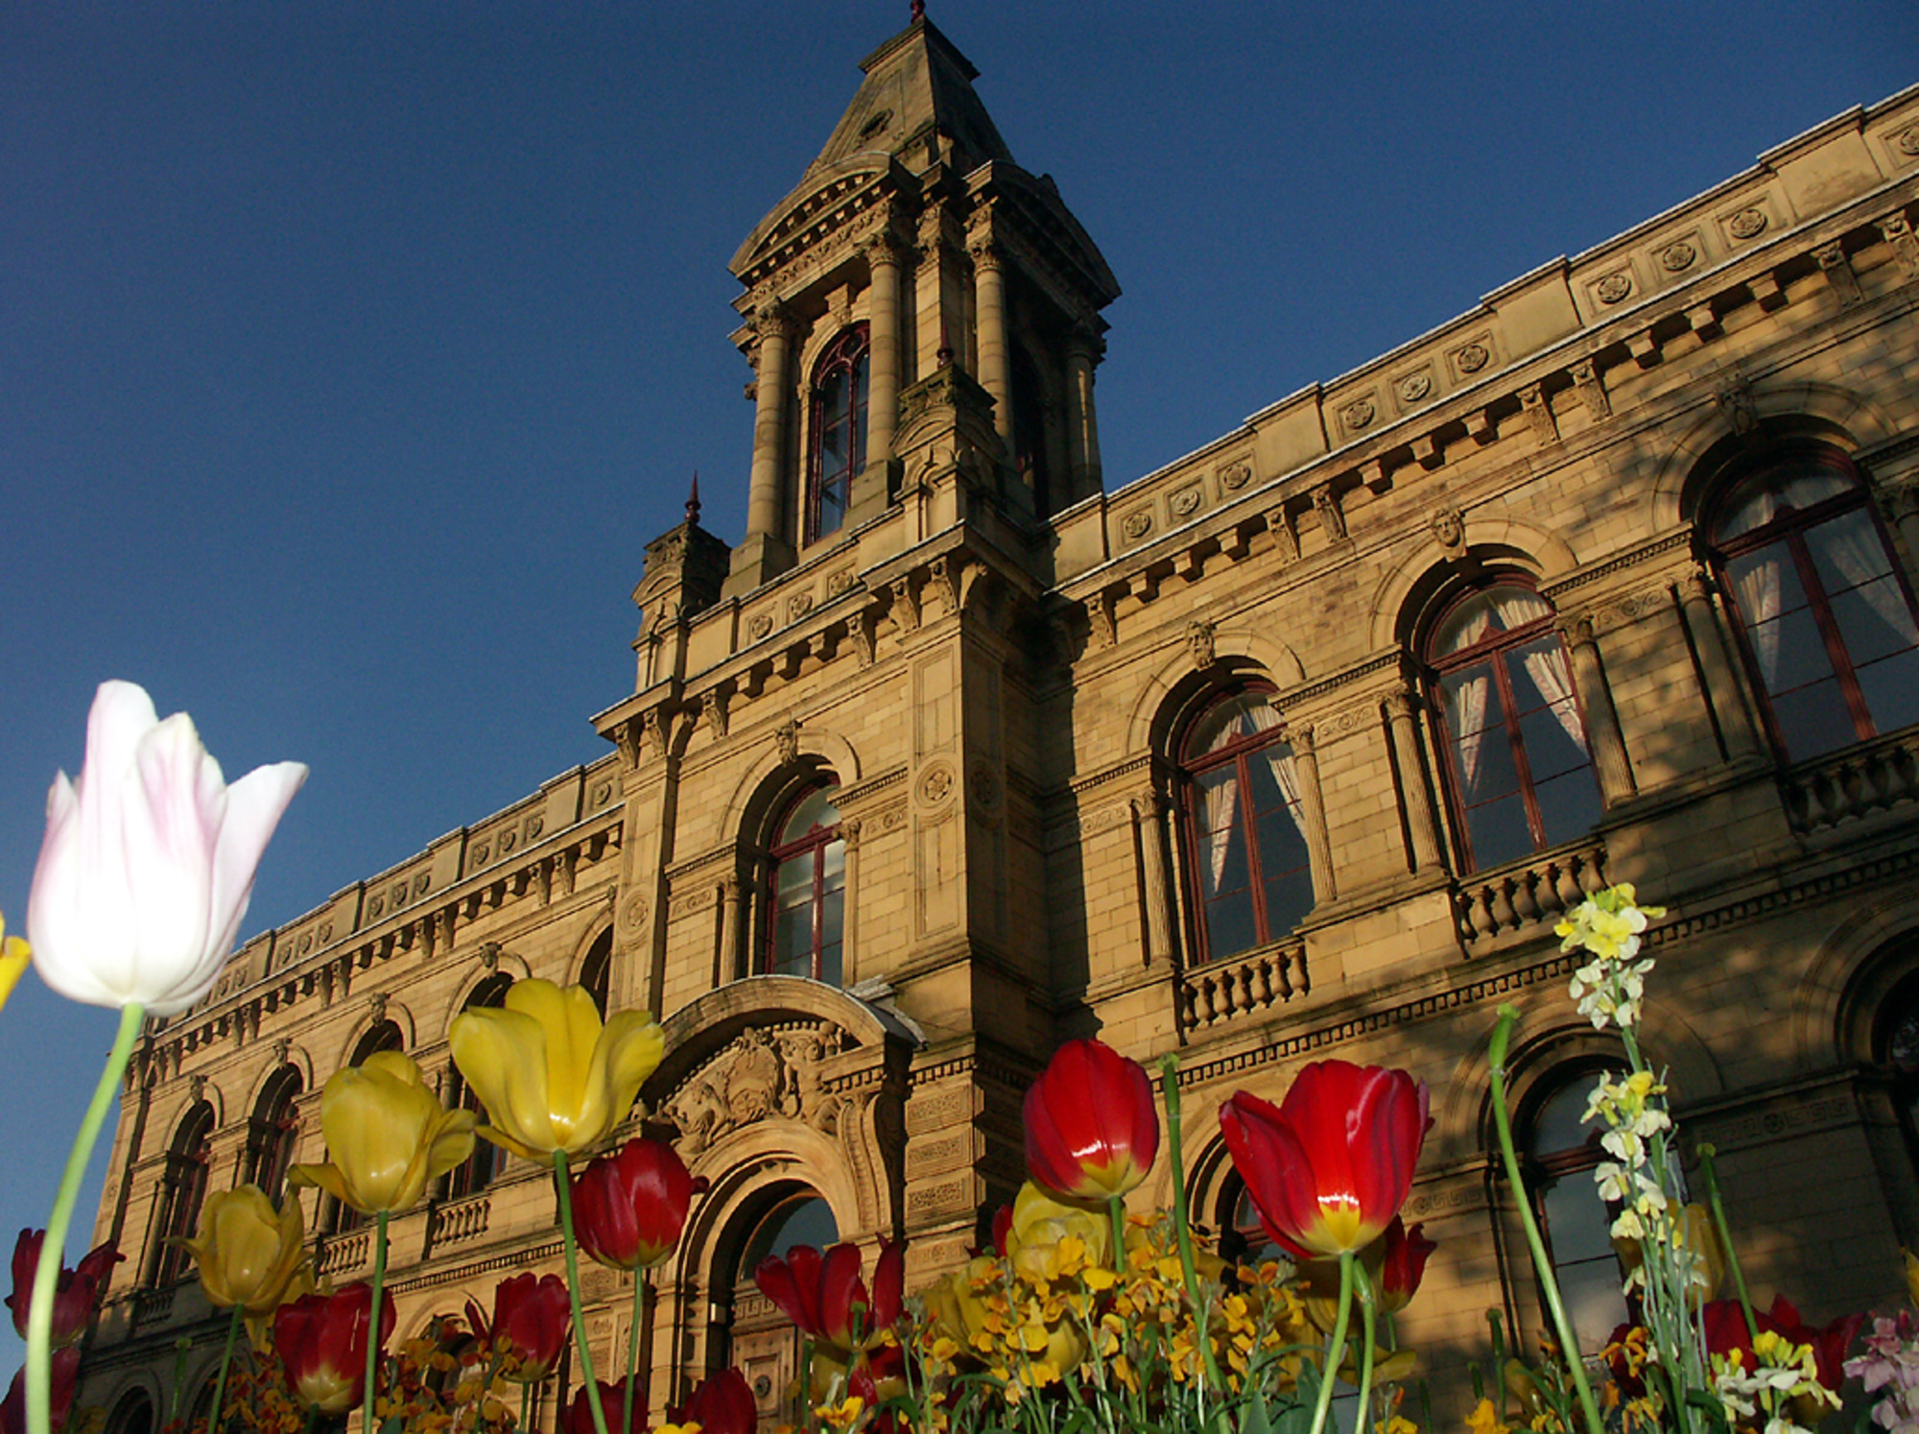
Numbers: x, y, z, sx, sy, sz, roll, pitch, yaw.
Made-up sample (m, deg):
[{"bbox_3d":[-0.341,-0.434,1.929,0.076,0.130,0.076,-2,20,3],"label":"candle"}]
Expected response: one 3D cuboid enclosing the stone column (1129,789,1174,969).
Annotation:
[{"bbox_3d":[2.252,1.881,18.207,0.300,2.060,0.300,-2,-31,-1],"label":"stone column"}]

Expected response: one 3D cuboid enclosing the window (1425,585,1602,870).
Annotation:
[{"bbox_3d":[5.413,0.021,15.211,1.456,3.276,0.260,-24,-38,33],"label":"window"}]

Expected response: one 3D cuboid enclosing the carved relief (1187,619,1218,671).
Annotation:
[{"bbox_3d":[2.939,-0.872,18.779,0.330,0.600,0.280,-24,-37,33],"label":"carved relief"}]

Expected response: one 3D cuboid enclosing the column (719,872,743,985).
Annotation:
[{"bbox_3d":[-2.900,2.962,19.723,0.290,2.050,0.290,-24,-37,33],"label":"column"}]

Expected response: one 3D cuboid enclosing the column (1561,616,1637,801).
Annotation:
[{"bbox_3d":[6.335,-0.085,15.404,0.300,2.060,0.300,-24,-37,33],"label":"column"}]

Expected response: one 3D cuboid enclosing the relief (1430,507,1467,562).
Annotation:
[{"bbox_3d":[4.959,-1.853,15.730,0.299,0.585,0.247,-24,-38,33],"label":"relief"}]

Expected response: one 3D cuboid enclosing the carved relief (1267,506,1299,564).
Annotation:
[{"bbox_3d":[3.866,-2.171,18.555,0.250,0.580,0.340,-24,-37,33],"label":"carved relief"}]

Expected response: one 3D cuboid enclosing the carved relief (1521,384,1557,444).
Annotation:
[{"bbox_3d":[6.294,-3.295,16.863,0.250,0.580,0.340,-24,-37,33],"label":"carved relief"}]

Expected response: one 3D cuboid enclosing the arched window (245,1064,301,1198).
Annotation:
[{"bbox_3d":[-11.857,7.770,27.212,1.430,3.315,0.286,-24,-38,33],"label":"arched window"}]

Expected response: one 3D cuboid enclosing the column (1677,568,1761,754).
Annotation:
[{"bbox_3d":[6.651,-0.476,13.578,0.325,2.080,0.325,-24,-38,33],"label":"column"}]

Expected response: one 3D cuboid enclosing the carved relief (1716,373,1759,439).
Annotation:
[{"bbox_3d":[7.743,-3.098,15.433,0.330,0.600,0.280,-24,-37,33],"label":"carved relief"}]

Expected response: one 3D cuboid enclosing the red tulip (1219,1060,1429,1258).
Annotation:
[{"bbox_3d":[0.141,0.172,0.600,0.080,0.069,0.076,-8,-32,11],"label":"red tulip"}]

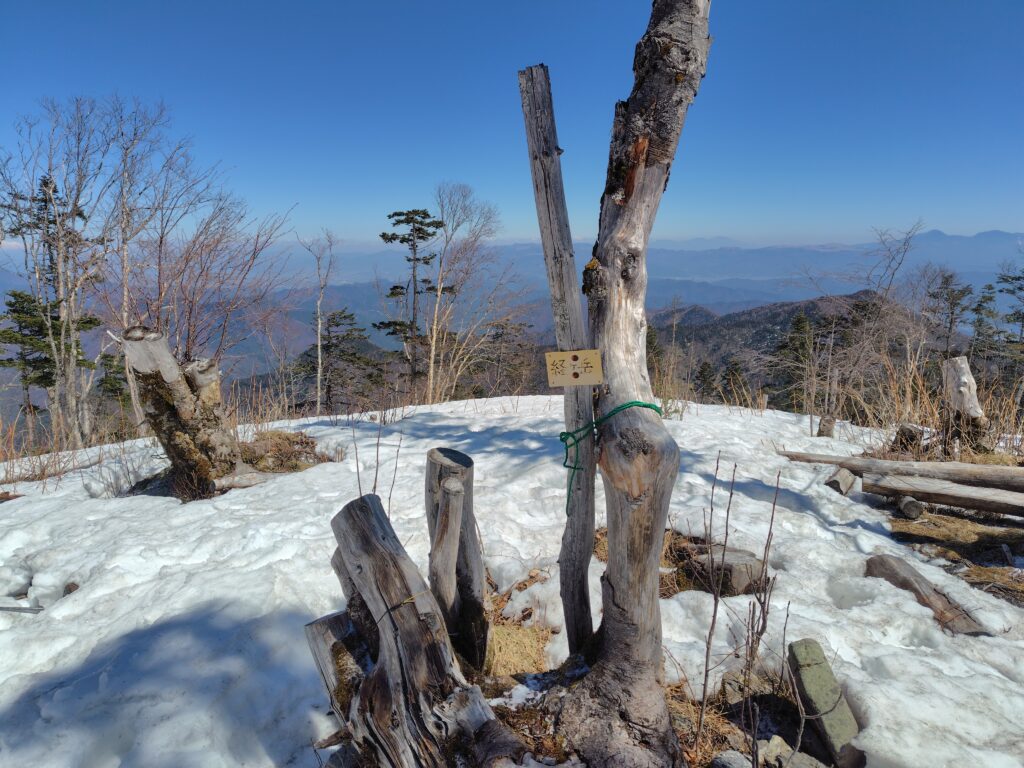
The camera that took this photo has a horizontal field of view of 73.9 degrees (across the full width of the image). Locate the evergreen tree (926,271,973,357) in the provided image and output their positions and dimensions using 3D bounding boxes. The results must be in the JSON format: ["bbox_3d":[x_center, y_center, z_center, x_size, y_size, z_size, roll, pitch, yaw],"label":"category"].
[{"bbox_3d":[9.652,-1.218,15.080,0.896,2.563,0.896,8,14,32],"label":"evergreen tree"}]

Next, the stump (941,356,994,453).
[{"bbox_3d":[3.542,0.166,5.303,0.334,0.770,0.360,8,15,34],"label":"stump"}]

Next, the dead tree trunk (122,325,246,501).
[{"bbox_3d":[-2.025,0.184,4.181,0.627,1.103,0.550,-6,13,-26],"label":"dead tree trunk"}]

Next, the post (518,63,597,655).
[{"bbox_3d":[0.161,0.004,2.320,0.115,2.049,0.100,-5,12,1],"label":"post"}]

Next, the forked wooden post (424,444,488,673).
[{"bbox_3d":[-0.195,0.630,2.385,0.206,0.842,0.200,-1,12,-5],"label":"forked wooden post"}]

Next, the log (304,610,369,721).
[{"bbox_3d":[-0.500,0.880,2.065,0.160,0.400,0.160,-10,17,2],"label":"log"}]

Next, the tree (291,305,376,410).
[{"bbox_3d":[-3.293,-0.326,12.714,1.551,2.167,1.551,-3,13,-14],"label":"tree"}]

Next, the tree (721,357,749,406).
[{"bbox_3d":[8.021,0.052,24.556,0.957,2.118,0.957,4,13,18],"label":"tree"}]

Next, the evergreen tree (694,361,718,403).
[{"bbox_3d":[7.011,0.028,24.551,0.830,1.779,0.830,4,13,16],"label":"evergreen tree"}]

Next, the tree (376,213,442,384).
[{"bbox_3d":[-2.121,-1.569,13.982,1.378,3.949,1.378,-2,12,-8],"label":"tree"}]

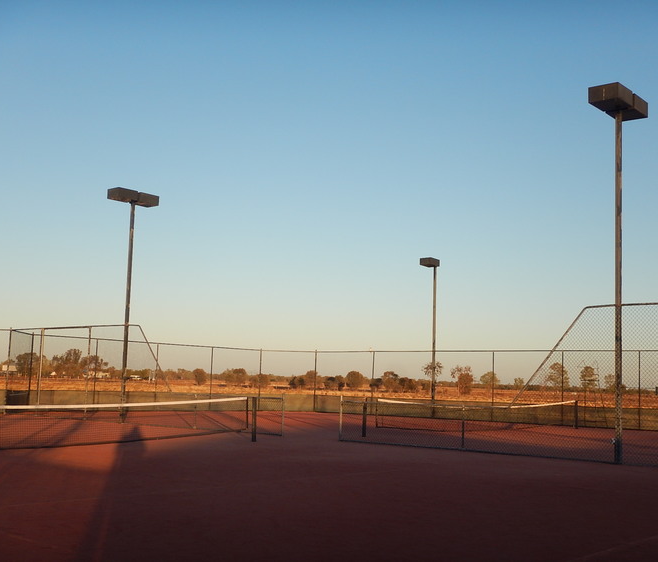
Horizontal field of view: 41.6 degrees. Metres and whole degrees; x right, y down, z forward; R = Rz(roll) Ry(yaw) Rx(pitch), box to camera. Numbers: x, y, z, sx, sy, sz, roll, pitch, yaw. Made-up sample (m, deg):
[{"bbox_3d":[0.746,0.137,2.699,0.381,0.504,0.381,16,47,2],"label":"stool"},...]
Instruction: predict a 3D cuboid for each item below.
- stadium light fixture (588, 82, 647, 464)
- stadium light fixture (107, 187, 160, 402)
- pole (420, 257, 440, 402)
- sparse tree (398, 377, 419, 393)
[{"bbox_3d":[6.153,-0.114,18.210,0.637,7.795,1.663,-4,-9,40],"label":"stadium light fixture"},{"bbox_3d":[-6.842,0.869,29.500,0.637,7.863,1.663,-5,-9,42],"label":"stadium light fixture"},{"bbox_3d":[4.943,2.790,42.656,0.637,7.787,0.843,-5,-9,42],"label":"pole"},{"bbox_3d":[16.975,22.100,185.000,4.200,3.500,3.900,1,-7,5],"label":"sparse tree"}]

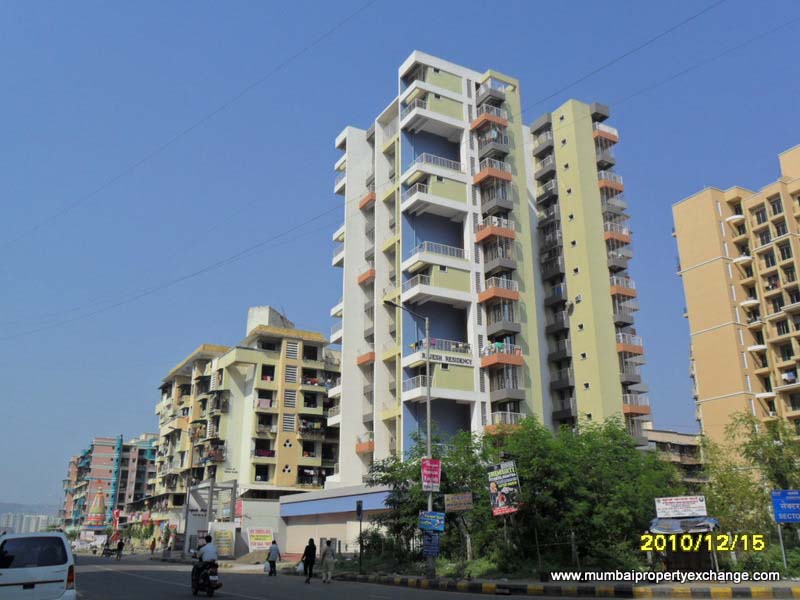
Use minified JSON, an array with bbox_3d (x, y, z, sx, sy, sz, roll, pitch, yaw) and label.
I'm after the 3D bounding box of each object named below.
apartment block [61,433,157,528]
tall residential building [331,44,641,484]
[{"bbox_3d":[-80.677,53.373,204.707,17.000,28.000,48.000,9,-20,-27],"label":"apartment block"},{"bbox_3d":[8.235,1.802,76.352,24.600,46.100,18.500,9,-20,-27],"label":"tall residential building"}]

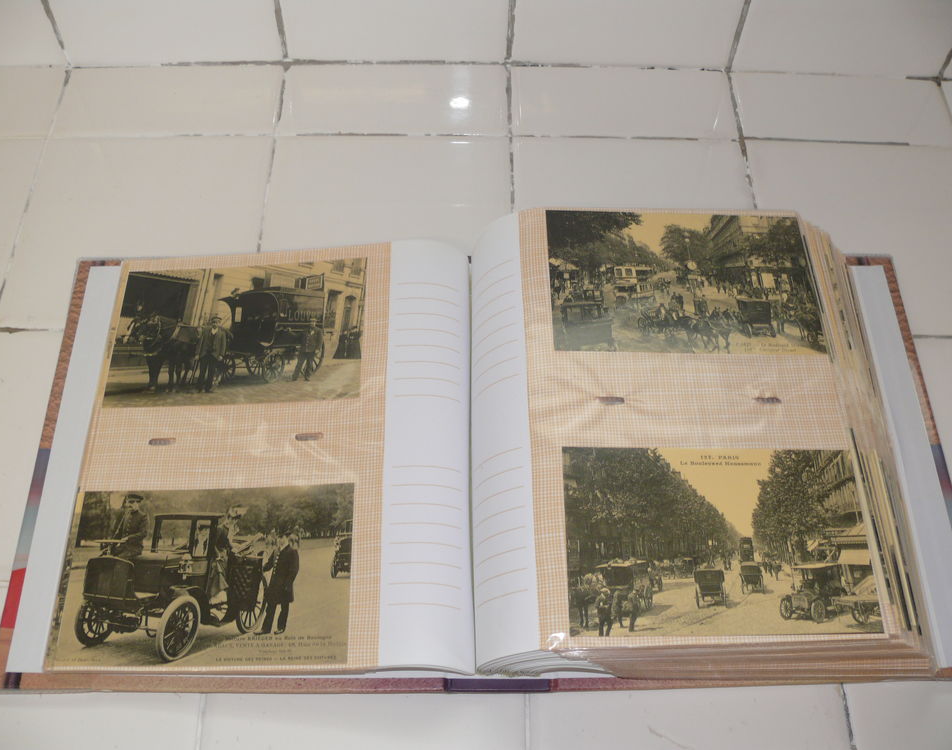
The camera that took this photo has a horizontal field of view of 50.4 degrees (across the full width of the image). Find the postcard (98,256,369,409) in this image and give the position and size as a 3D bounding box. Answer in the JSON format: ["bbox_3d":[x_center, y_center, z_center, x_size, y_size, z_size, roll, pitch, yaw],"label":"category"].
[{"bbox_3d":[-0.131,-0.024,0.557,0.140,0.003,0.090,-2,61,3],"label":"postcard"}]

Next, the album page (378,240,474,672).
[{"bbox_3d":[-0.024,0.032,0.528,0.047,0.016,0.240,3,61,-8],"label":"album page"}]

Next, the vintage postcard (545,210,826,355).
[{"bbox_3d":[0.108,-0.050,0.534,0.140,0.003,0.090,1,61,-2],"label":"vintage postcard"}]

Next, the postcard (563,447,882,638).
[{"bbox_3d":[0.111,0.074,0.463,0.140,0.003,0.090,1,61,-2],"label":"postcard"}]

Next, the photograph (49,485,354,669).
[{"bbox_3d":[-0.130,0.097,0.491,0.140,0.003,0.090,-2,61,3],"label":"photograph"}]

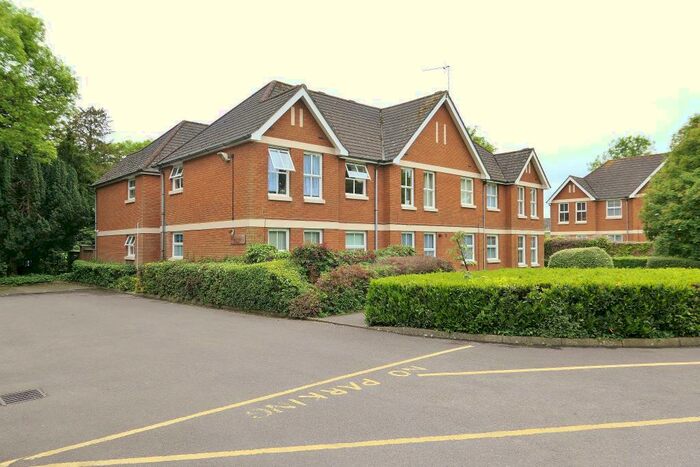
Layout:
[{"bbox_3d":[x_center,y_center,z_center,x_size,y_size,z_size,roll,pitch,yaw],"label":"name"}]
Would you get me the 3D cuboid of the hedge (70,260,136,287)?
[{"bbox_3d":[-9.809,1.635,18.944,1.100,0.880,6.300,1,-2,-44],"label":"hedge"}]

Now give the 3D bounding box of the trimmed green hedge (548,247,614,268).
[{"bbox_3d":[9.922,1.333,19.972,2.650,1.480,2.500,0,-1,0],"label":"trimmed green hedge"}]

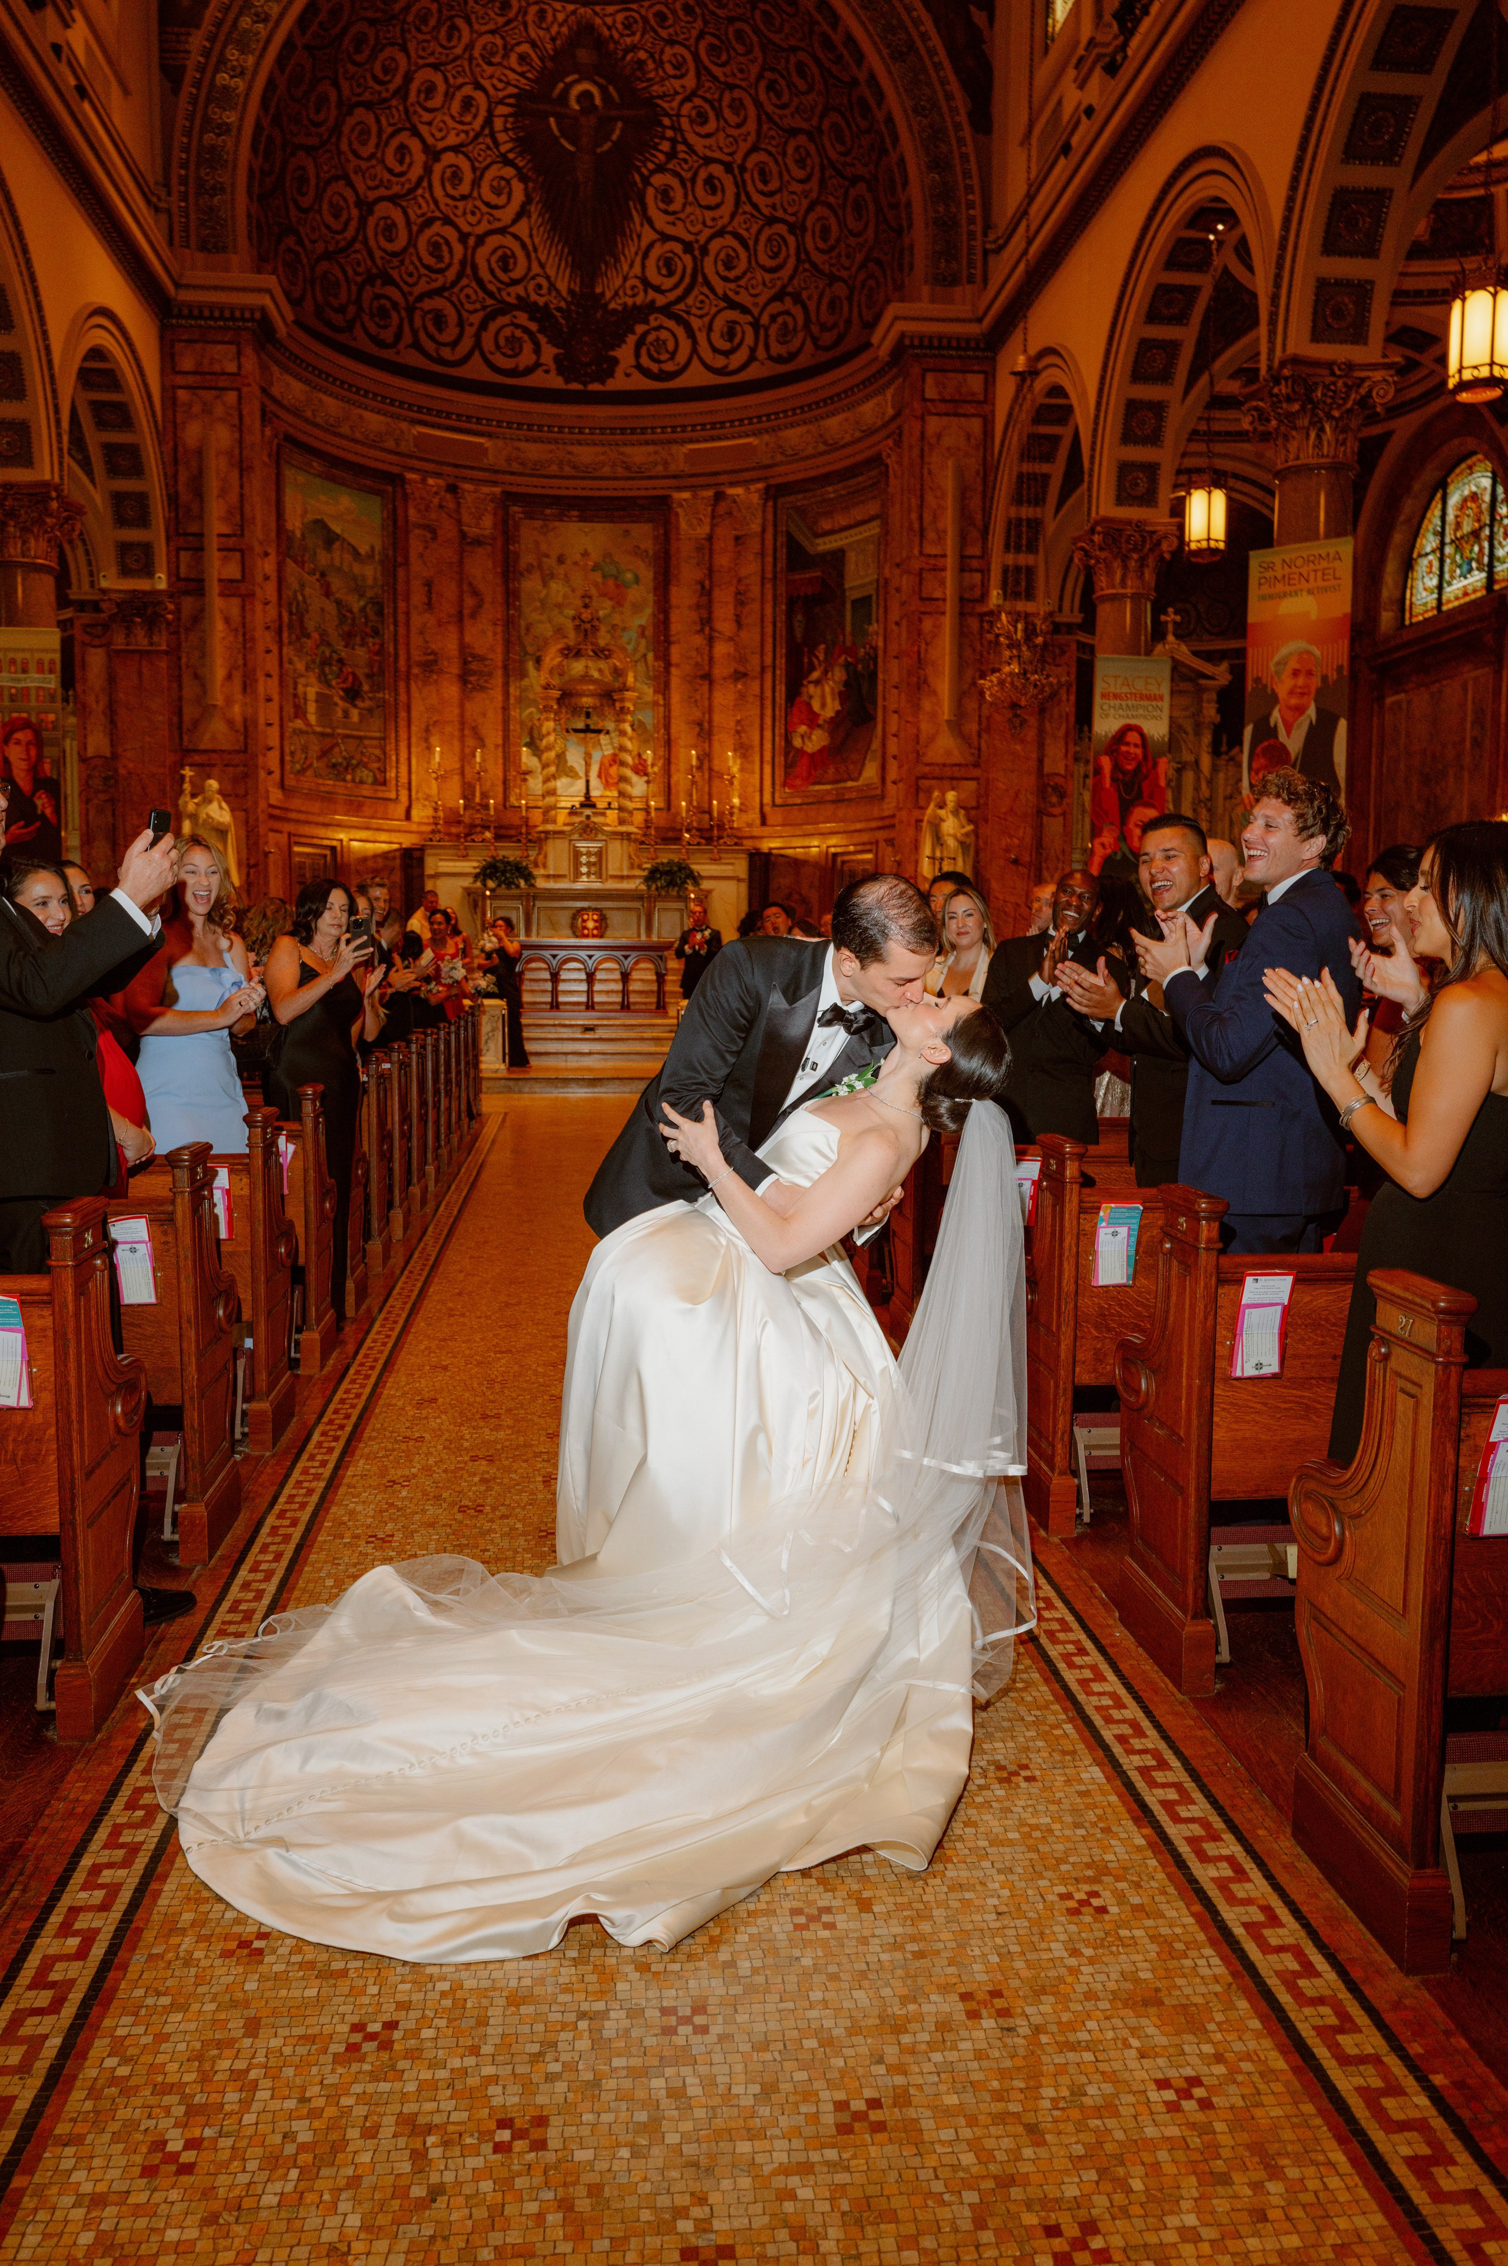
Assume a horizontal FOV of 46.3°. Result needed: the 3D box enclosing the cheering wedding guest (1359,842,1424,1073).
[{"bbox_3d":[1.480,0.190,4.054,0.450,1.680,0.480,-1,6,-18],"label":"cheering wedding guest"}]

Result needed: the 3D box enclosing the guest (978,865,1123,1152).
[{"bbox_3d":[0.989,-0.026,5.873,0.550,1.720,0.480,3,7,23],"label":"guest"}]

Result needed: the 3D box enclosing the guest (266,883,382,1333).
[{"bbox_3d":[-1.596,-0.092,6.533,0.450,1.665,0.430,-5,8,-40],"label":"guest"}]

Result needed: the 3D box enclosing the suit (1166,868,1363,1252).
[{"bbox_3d":[1.151,0.210,4.034,0.400,1.540,0.500,1,6,6],"label":"suit"}]

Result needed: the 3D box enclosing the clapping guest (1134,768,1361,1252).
[{"bbox_3d":[1.123,0.105,4.021,0.520,1.850,0.530,1,6,3],"label":"clapping guest"}]

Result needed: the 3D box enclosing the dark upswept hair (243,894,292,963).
[{"bbox_3d":[-1.970,-0.825,7.143,0.230,0.278,0.220,-4,7,-35],"label":"dark upswept hair"}]

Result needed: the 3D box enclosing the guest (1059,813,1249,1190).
[{"bbox_3d":[1.113,0.035,4.827,0.520,1.799,0.500,-4,8,-40],"label":"guest"}]

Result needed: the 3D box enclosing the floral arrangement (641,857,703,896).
[{"bbox_3d":[-1.205,-3.780,26.073,0.900,0.532,0.700,0,6,-6],"label":"floral arrangement"}]

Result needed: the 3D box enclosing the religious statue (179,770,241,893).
[{"bbox_3d":[-6.850,-3.769,22.207,0.780,1.611,0.560,-1,6,-16],"label":"religious statue"}]

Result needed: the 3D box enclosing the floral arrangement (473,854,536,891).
[{"bbox_3d":[-3.659,-3.809,25.828,0.900,0.527,0.700,0,6,-6],"label":"floral arrangement"}]

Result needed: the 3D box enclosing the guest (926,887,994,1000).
[{"bbox_3d":[0.794,-0.099,6.816,0.460,1.665,0.380,2,6,18],"label":"guest"}]

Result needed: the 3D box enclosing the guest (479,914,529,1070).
[{"bbox_3d":[-2.571,-1.457,18.185,0.450,1.580,0.480,-5,8,-41],"label":"guest"}]

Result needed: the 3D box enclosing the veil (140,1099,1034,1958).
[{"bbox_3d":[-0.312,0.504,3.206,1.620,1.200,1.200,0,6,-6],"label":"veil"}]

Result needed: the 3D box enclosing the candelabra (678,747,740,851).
[{"bbox_3d":[-0.598,-4.886,25.388,0.920,1.530,0.400,0,6,-6],"label":"candelabra"}]

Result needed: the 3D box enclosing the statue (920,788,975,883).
[{"bbox_3d":[2.533,-3.776,23.133,0.700,1.425,0.500,0,6,-6],"label":"statue"}]

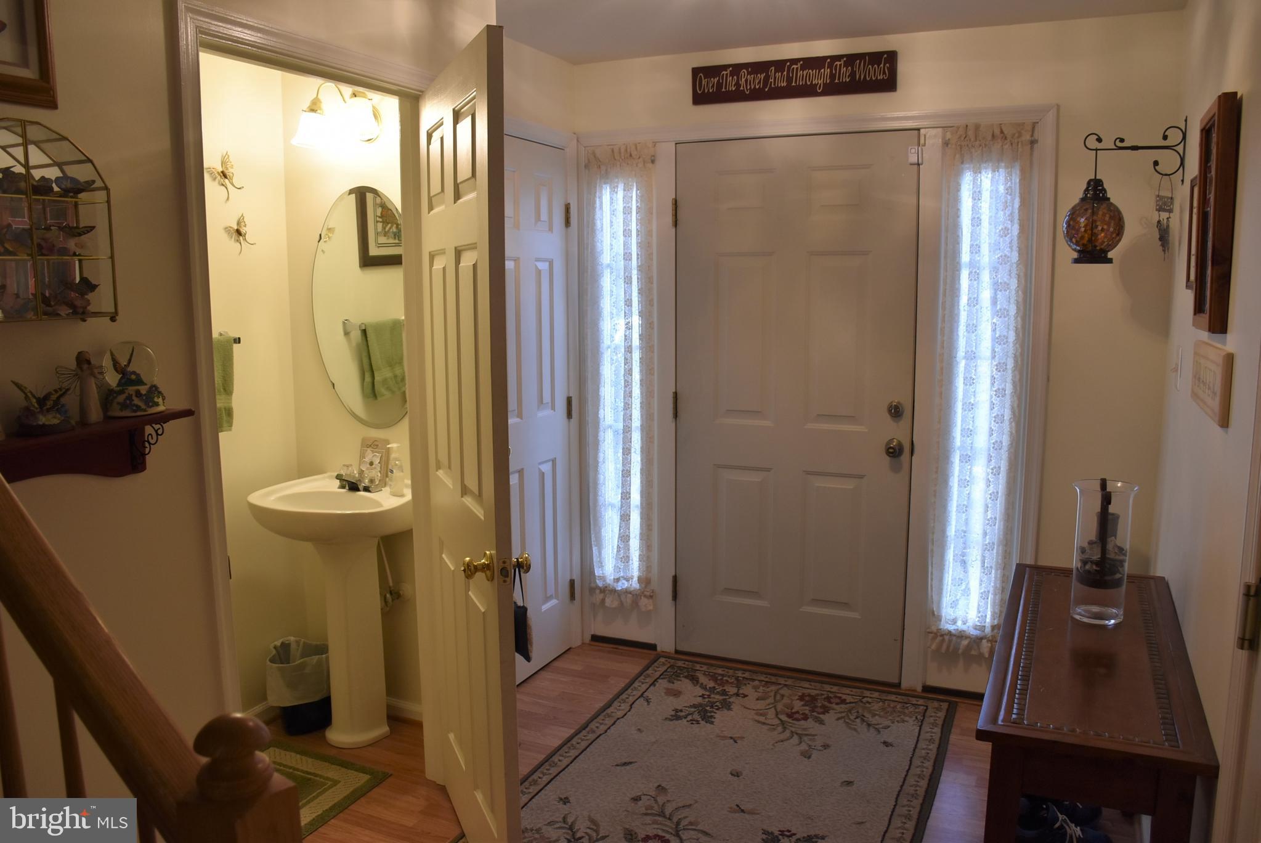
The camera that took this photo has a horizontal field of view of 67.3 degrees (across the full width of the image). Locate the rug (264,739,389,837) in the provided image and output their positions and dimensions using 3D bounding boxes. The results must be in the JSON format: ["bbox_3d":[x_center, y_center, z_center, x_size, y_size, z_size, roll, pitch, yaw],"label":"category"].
[{"bbox_3d":[-1.183,1.165,2.765,0.545,0.012,0.820,4,10,25],"label":"rug"}]

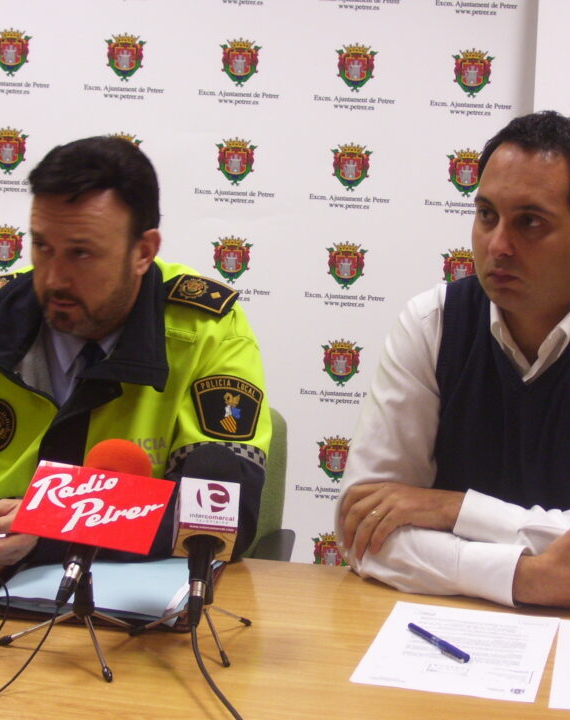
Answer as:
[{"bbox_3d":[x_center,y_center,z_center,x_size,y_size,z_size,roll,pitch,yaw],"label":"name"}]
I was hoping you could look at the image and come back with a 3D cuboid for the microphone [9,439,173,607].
[{"bbox_3d":[-0.215,0.194,2.274,0.172,0.080,0.226,8,55,18],"label":"microphone"}]

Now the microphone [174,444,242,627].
[{"bbox_3d":[-0.096,0.205,2.300,0.068,0.068,0.243,7,55,-6],"label":"microphone"}]

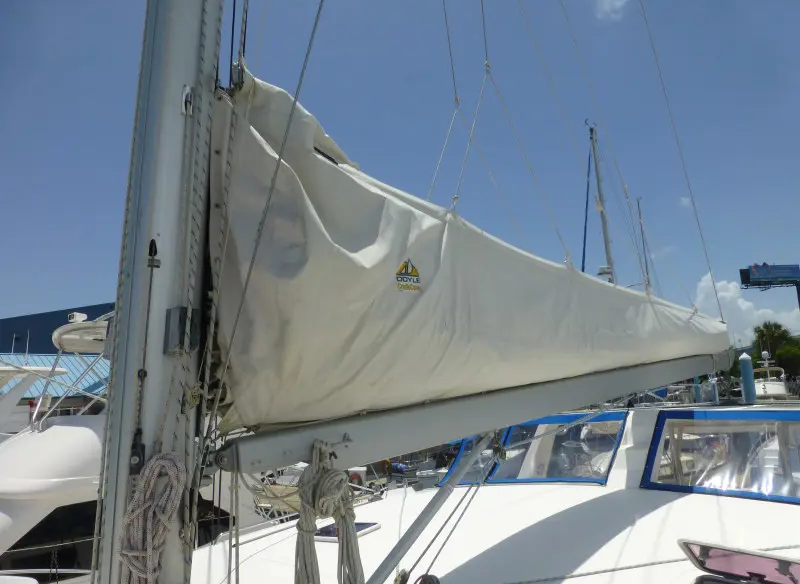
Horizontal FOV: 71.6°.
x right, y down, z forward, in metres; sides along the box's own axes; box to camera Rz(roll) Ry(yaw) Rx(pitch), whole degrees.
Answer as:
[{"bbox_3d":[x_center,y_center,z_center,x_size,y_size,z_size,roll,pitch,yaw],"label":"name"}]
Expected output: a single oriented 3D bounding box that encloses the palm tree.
[{"bbox_3d":[33.577,6.918,49.257,3.525,8.735,3.525,0,-10,0],"label":"palm tree"}]

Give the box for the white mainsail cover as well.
[{"bbox_3d":[1.293,0.149,4.068,5.620,1.379,0.420,9,-13,-42],"label":"white mainsail cover"}]

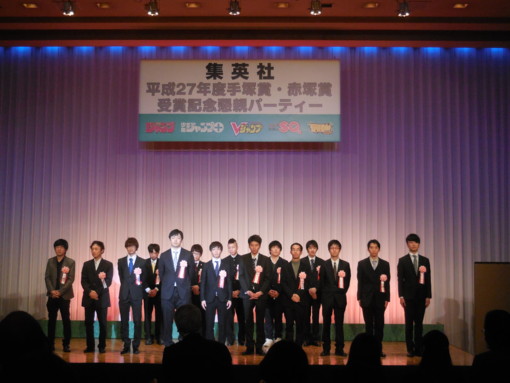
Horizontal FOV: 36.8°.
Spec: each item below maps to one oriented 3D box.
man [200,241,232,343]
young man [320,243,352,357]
[{"bbox_3d":[-0.567,1.599,11.621,0.488,1.674,0.310,0,-5,0],"label":"man"},{"bbox_3d":[1.183,1.576,11.424,0.457,1.701,0.310,0,-5,0],"label":"young man"}]

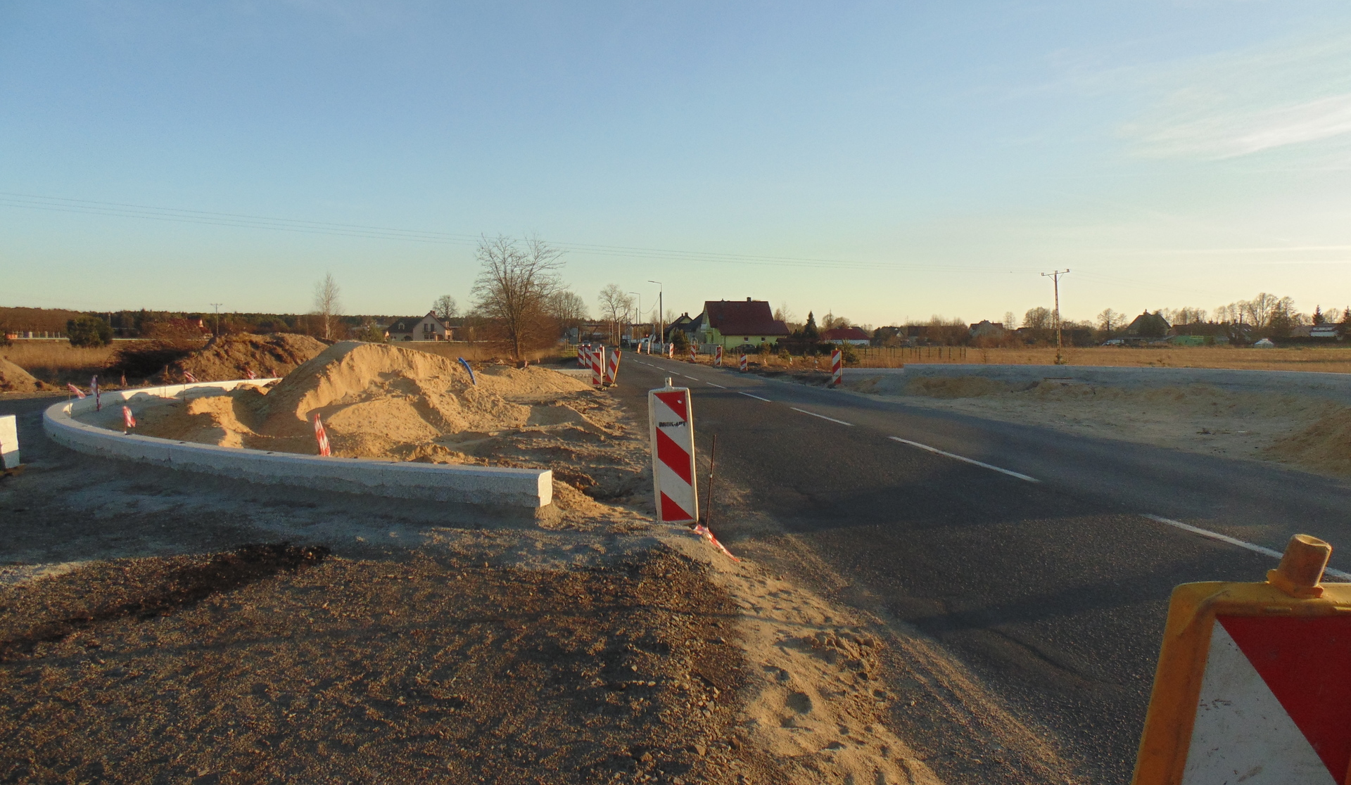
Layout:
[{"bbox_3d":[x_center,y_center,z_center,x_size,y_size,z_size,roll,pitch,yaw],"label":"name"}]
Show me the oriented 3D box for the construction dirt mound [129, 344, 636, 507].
[{"bbox_3d":[-3.800,-0.012,12.622,6.700,1.600,10.500,0,3,-6],"label":"construction dirt mound"}]

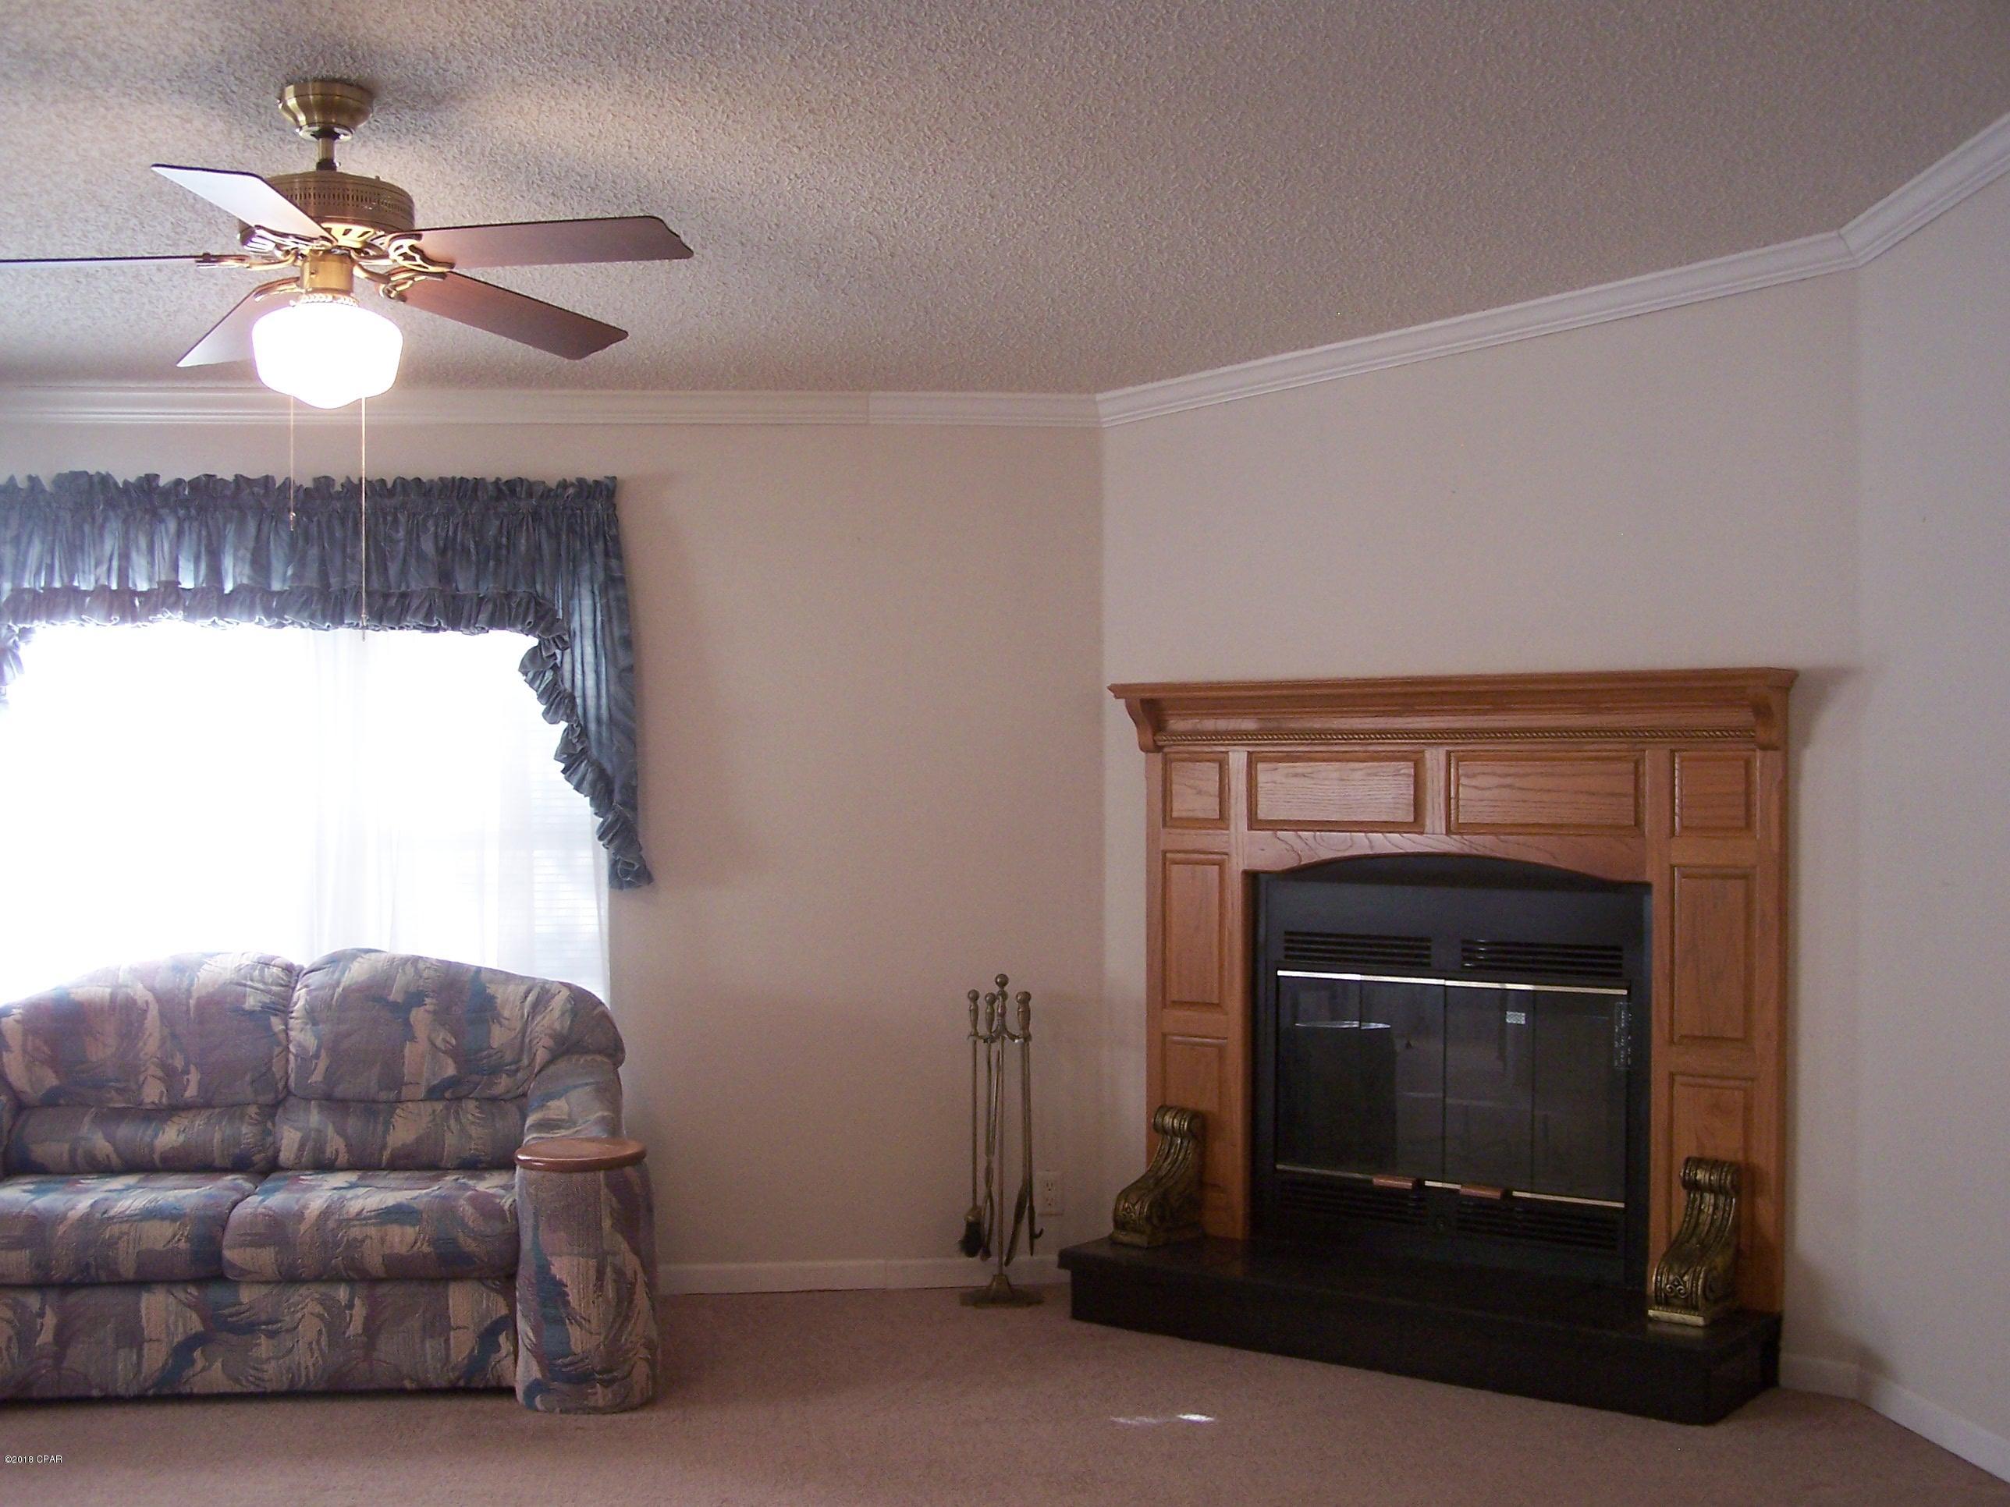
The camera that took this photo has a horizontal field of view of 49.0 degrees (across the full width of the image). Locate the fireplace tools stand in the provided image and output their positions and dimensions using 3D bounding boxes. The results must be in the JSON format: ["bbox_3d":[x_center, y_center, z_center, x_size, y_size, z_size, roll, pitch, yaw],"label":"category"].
[{"bbox_3d":[-0.011,0.983,5.639,0.205,0.835,0.205,0,0,-6],"label":"fireplace tools stand"}]

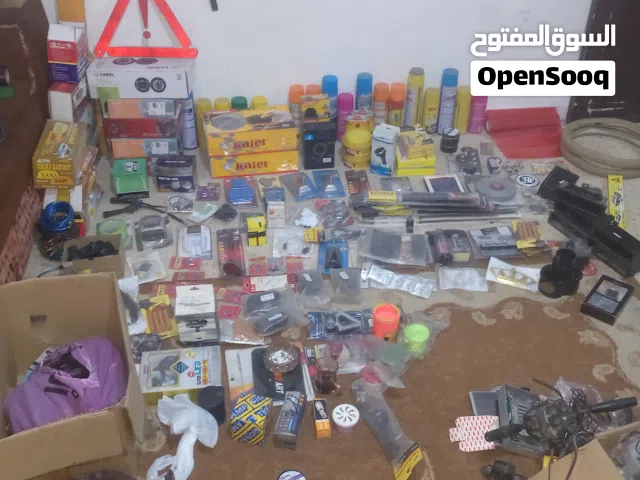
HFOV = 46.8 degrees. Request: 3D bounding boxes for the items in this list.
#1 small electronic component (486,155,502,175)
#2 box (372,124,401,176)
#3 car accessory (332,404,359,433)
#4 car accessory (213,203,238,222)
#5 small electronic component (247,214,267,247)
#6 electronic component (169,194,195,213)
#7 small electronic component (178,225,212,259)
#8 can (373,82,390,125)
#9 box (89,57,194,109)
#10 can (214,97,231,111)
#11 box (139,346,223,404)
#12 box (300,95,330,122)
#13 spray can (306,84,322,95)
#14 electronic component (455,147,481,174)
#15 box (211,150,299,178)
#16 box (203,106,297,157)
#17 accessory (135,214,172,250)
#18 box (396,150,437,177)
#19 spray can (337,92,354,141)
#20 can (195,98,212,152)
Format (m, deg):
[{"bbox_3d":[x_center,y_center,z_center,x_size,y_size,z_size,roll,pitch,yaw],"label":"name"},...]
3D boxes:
[{"bbox_3d":[0.697,-0.294,2.937,0.043,0.033,0.065,3,35,5],"label":"small electronic component"},{"bbox_3d":[0.255,-0.348,2.896,0.087,0.164,0.089,9,36,13],"label":"box"},{"bbox_3d":[0.065,0.449,1.845,0.068,0.030,0.068,0,35,0],"label":"car accessory"},{"bbox_3d":[-0.336,-0.094,2.634,0.085,0.030,0.070,0,35,0],"label":"car accessory"},{"bbox_3d":[-0.217,-0.028,2.544,0.059,0.055,0.090,-4,36,-5],"label":"small electronic component"},{"bbox_3d":[-0.508,-0.135,2.720,0.085,0.020,0.088,-2,36,-2],"label":"electronic component"},{"bbox_3d":[-0.424,0.006,2.510,0.111,0.025,0.152,-4,35,-5],"label":"small electronic component"},{"bbox_3d":[0.257,-0.549,3.127,0.065,0.226,0.065,0,35,0],"label":"can"},{"bbox_3d":[-0.659,-0.614,2.756,0.360,0.106,0.180,-1,35,-1],"label":"box"},{"bbox_3d":[-0.398,-0.495,3.070,0.065,0.196,0.065,0,35,0],"label":"can"},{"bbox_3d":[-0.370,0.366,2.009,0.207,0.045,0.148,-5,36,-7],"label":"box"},{"bbox_3d":[-0.018,-0.506,2.865,0.100,0.090,0.050,-5,36,-7],"label":"box"},{"bbox_3d":[-0.023,-0.517,3.068,0.065,0.230,0.065,0,36,0],"label":"spray can"},{"bbox_3d":[0.587,-0.309,2.933,0.095,0.045,0.125,3,35,5],"label":"electronic component"},{"bbox_3d":[-0.273,-0.349,2.947,0.338,0.093,0.196,-7,35,-10],"label":"box"},{"bbox_3d":[-0.273,-0.426,2.894,0.338,0.093,0.196,-7,35,-10],"label":"box"},{"bbox_3d":[-0.569,-0.025,2.543,0.110,0.050,0.130,-3,36,-4],"label":"accessory"},{"bbox_3d":[0.375,-0.318,2.941,0.144,0.064,0.135,-1,35,-2],"label":"box"},{"bbox_3d":[0.104,-0.511,3.101,0.065,0.200,0.065,0,35,0],"label":"spray can"},{"bbox_3d":[-0.467,-0.472,3.026,0.065,0.207,0.065,0,36,0],"label":"can"}]

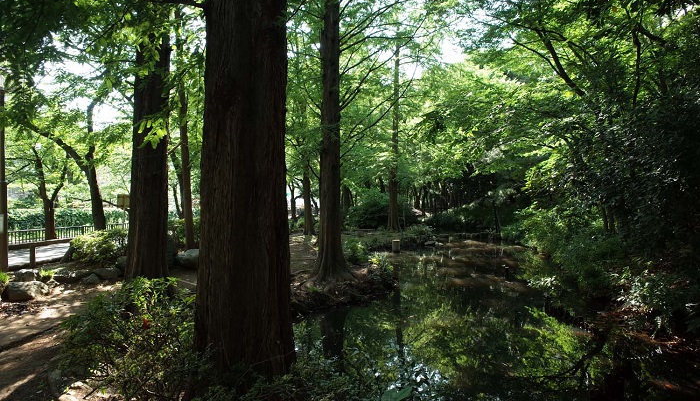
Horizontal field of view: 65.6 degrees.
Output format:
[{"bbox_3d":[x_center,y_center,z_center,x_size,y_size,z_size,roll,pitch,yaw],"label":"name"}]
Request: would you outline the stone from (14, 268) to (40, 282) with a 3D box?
[{"bbox_3d":[-5.819,1.344,9.800,0.460,0.250,0.360,0,0,0],"label":"stone"}]

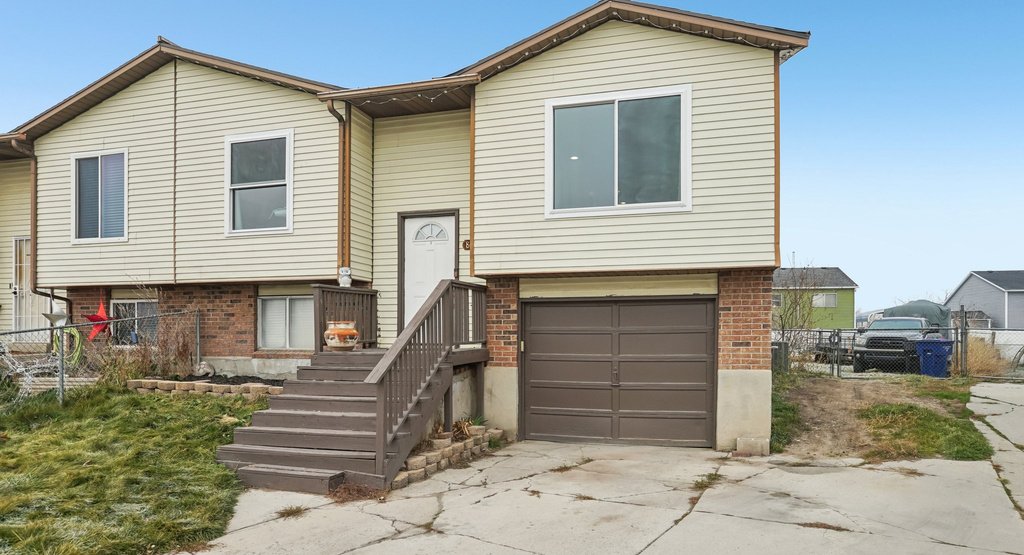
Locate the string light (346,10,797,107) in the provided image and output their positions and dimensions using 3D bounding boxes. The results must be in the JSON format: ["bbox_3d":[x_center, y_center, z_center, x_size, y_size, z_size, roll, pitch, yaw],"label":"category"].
[{"bbox_3d":[0.490,-3.080,8.170,6.200,0.920,0.300,-1,-3,15],"label":"string light"}]

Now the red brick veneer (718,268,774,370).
[{"bbox_3d":[3.190,0.575,8.140,0.660,1.340,0.250,-1,-3,15],"label":"red brick veneer"}]

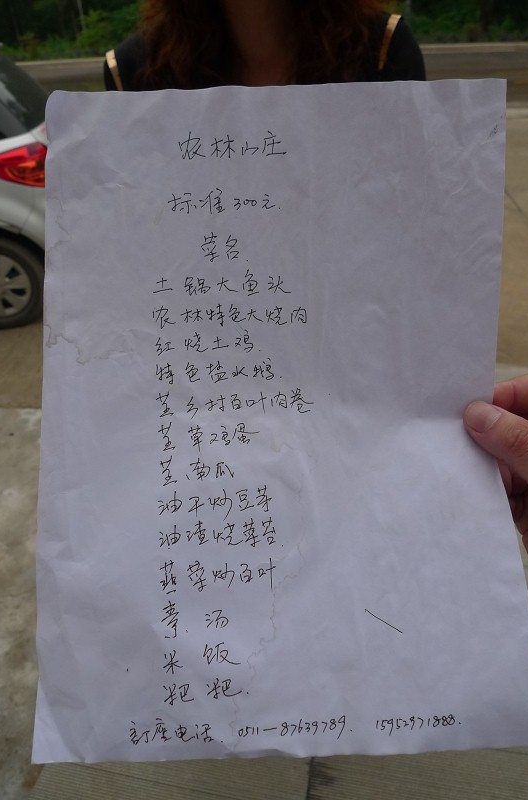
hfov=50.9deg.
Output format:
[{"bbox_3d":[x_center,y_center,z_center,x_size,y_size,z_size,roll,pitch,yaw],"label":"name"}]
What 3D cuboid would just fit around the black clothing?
[{"bbox_3d":[0.010,-0.260,0.860,0.430,0.550,0.250,3,37,8],"label":"black clothing"}]

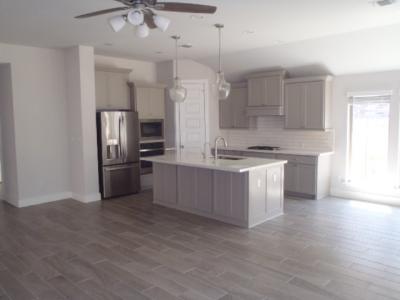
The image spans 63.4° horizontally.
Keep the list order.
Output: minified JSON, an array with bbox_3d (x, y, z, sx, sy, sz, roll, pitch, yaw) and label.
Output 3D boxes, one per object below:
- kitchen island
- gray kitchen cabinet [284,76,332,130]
[{"bbox_3d":[0.188,0.619,5.946,2.390,0.915,1.340,4,7,43],"label":"kitchen island"},{"bbox_3d":[2.297,-0.963,6.888,0.930,1.075,0.355,4,7,43],"label":"gray kitchen cabinet"}]

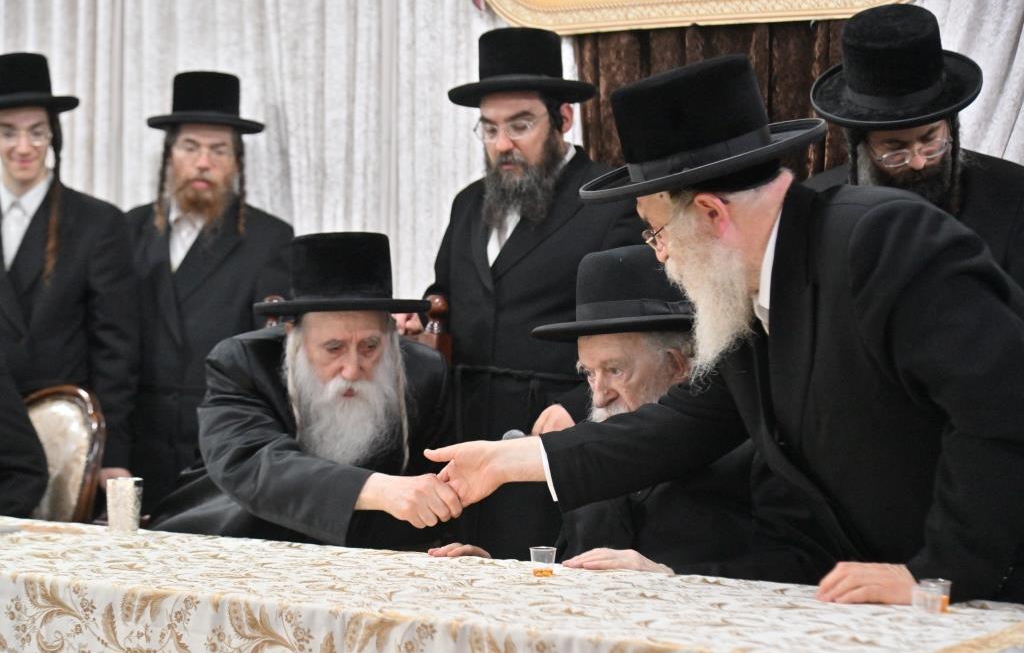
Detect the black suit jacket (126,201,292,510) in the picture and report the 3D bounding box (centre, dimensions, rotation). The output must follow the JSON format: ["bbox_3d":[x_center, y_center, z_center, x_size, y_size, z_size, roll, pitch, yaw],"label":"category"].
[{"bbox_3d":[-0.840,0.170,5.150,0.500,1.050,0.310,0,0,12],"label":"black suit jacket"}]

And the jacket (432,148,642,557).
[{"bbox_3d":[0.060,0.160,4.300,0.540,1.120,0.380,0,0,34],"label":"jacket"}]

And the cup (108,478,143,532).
[{"bbox_3d":[-0.768,0.355,3.720,0.071,0.105,0.071,0,0,0],"label":"cup"}]

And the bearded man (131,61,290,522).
[{"bbox_3d":[-0.840,0.230,5.150,0.520,1.850,0.340,0,0,12],"label":"bearded man"}]

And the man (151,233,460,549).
[{"bbox_3d":[-0.410,0.490,3.680,0.600,1.320,0.750,0,0,7],"label":"man"}]

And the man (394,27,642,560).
[{"bbox_3d":[0.040,0.235,4.300,0.580,1.840,0.430,0,0,34],"label":"man"}]

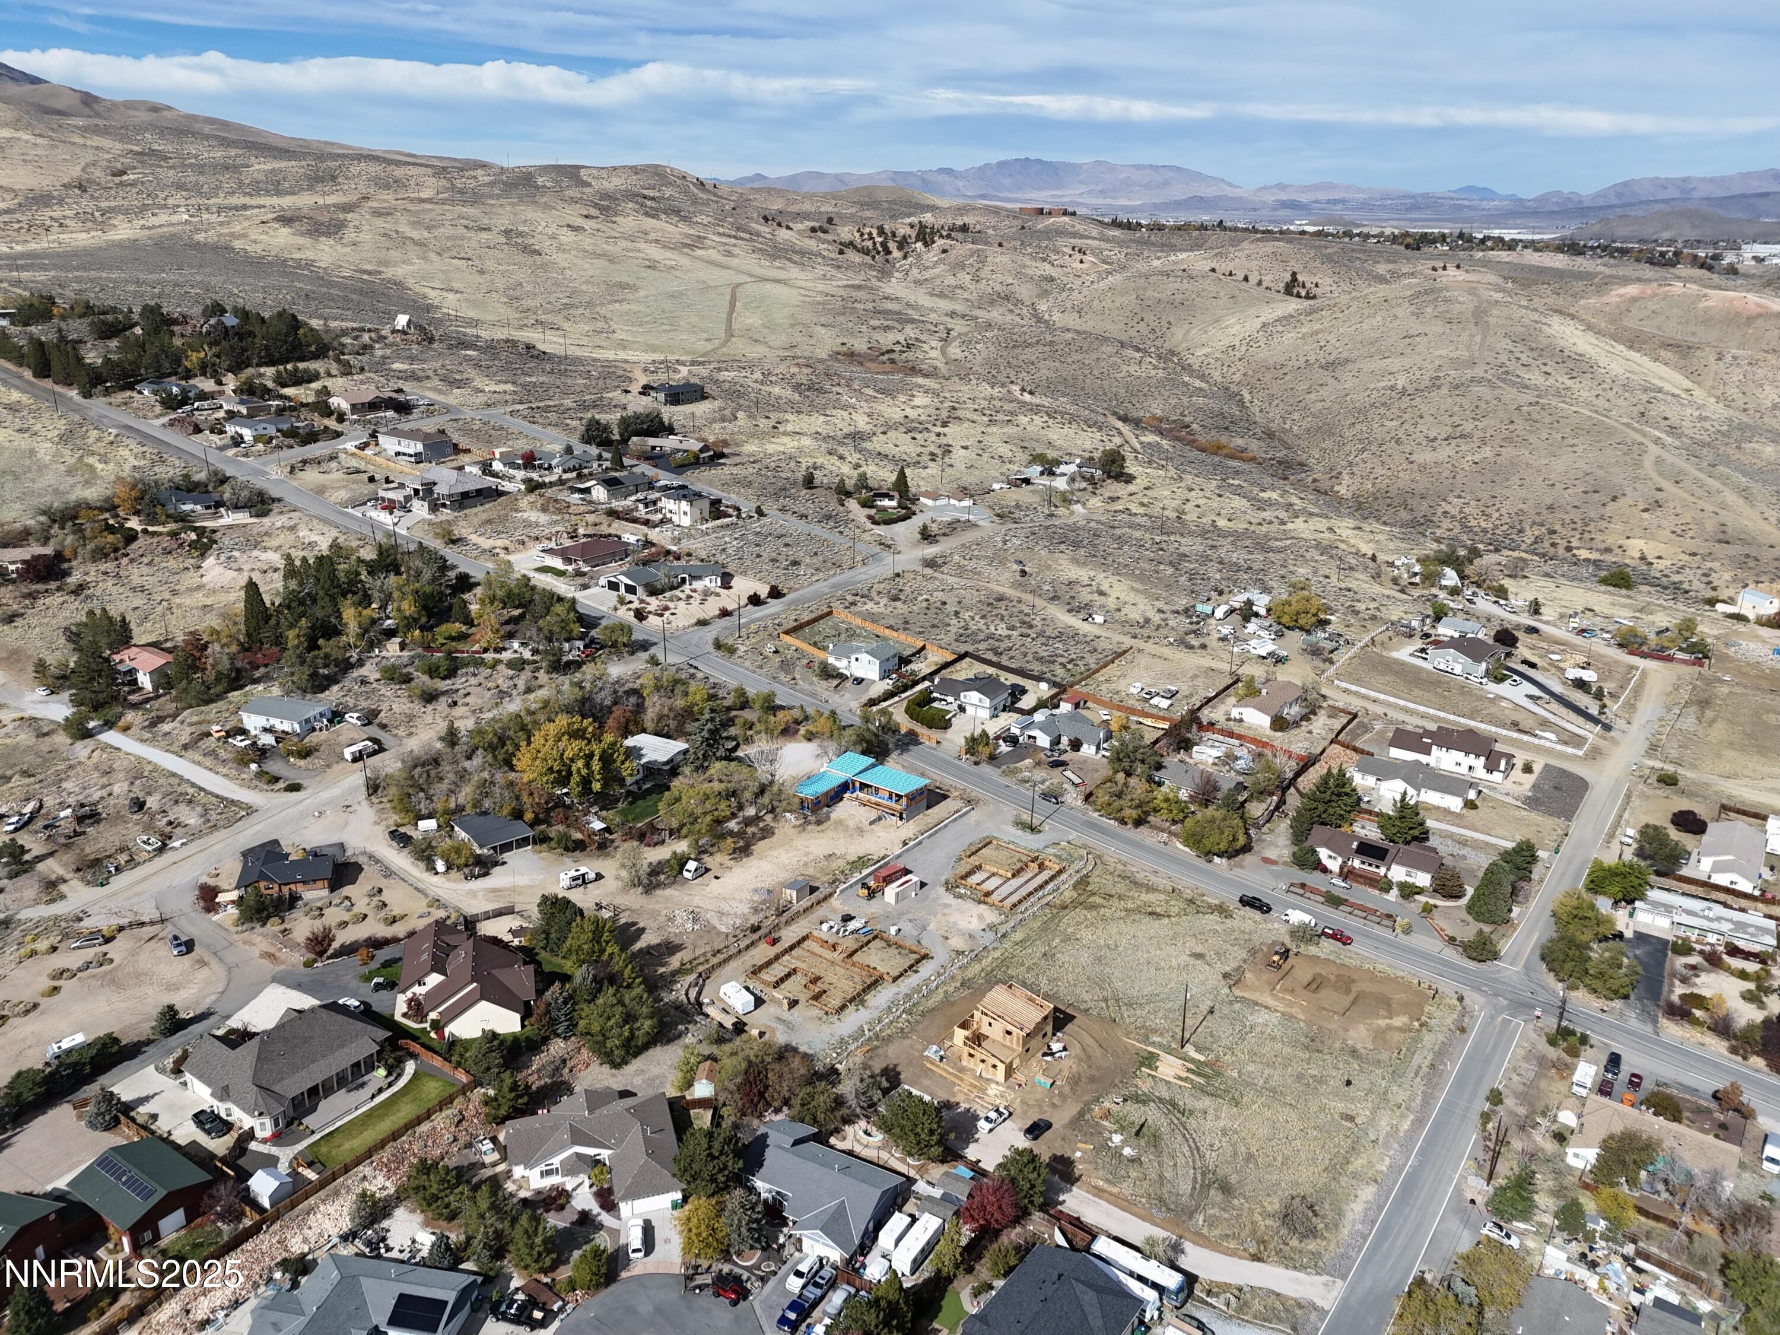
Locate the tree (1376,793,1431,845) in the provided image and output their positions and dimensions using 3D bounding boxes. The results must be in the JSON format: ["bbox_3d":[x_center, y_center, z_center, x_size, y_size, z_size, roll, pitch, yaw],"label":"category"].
[{"bbox_3d":[104.622,30.200,250.342,9.940,10.280,9.940,8,21,23],"label":"tree"}]

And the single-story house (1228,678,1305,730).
[{"bbox_3d":[98.020,8.630,319.320,10.860,4.610,23.570,14,25,33],"label":"single-story house"}]

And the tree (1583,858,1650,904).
[{"bbox_3d":[137.900,40.470,234.000,11.200,7.400,10.000,0,21,0],"label":"tree"}]

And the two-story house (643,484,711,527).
[{"bbox_3d":[-60.356,-46.716,355.481,16.000,8.100,7.200,15,25,37],"label":"two-story house"}]

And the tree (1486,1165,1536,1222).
[{"bbox_3d":[79.923,67.317,158.684,5.700,7.040,5.700,11,23,30],"label":"tree"}]

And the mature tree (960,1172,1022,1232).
[{"bbox_3d":[12.120,63.760,146.400,7.200,6.300,7.000,2,21,6],"label":"mature tree"}]

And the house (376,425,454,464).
[{"bbox_3d":[-140.473,-66.580,366.483,24.000,7.100,10.000,14,24,35],"label":"house"}]

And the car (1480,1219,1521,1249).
[{"bbox_3d":[77.660,72.090,157.000,4.400,1.550,1.780,16,26,35],"label":"car"}]

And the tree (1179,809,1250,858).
[{"bbox_3d":[63.140,32.180,241.000,11.900,6.800,11.300,0,21,0],"label":"tree"}]

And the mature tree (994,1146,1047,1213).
[{"bbox_3d":[17.190,66.290,159.840,7.000,9.200,7.000,0,21,0],"label":"mature tree"}]

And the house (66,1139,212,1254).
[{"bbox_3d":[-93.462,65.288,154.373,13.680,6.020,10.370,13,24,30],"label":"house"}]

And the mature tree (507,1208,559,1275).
[{"bbox_3d":[-45.253,72.721,156.271,6.500,9.200,6.500,0,21,0],"label":"mature tree"}]

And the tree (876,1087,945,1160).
[{"bbox_3d":[2.990,62.480,169.220,9.200,9.700,9.200,0,21,0],"label":"tree"}]

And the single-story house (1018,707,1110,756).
[{"bbox_3d":[44.060,16.000,299.610,18.240,4.710,15.680,13,24,32],"label":"single-story house"}]

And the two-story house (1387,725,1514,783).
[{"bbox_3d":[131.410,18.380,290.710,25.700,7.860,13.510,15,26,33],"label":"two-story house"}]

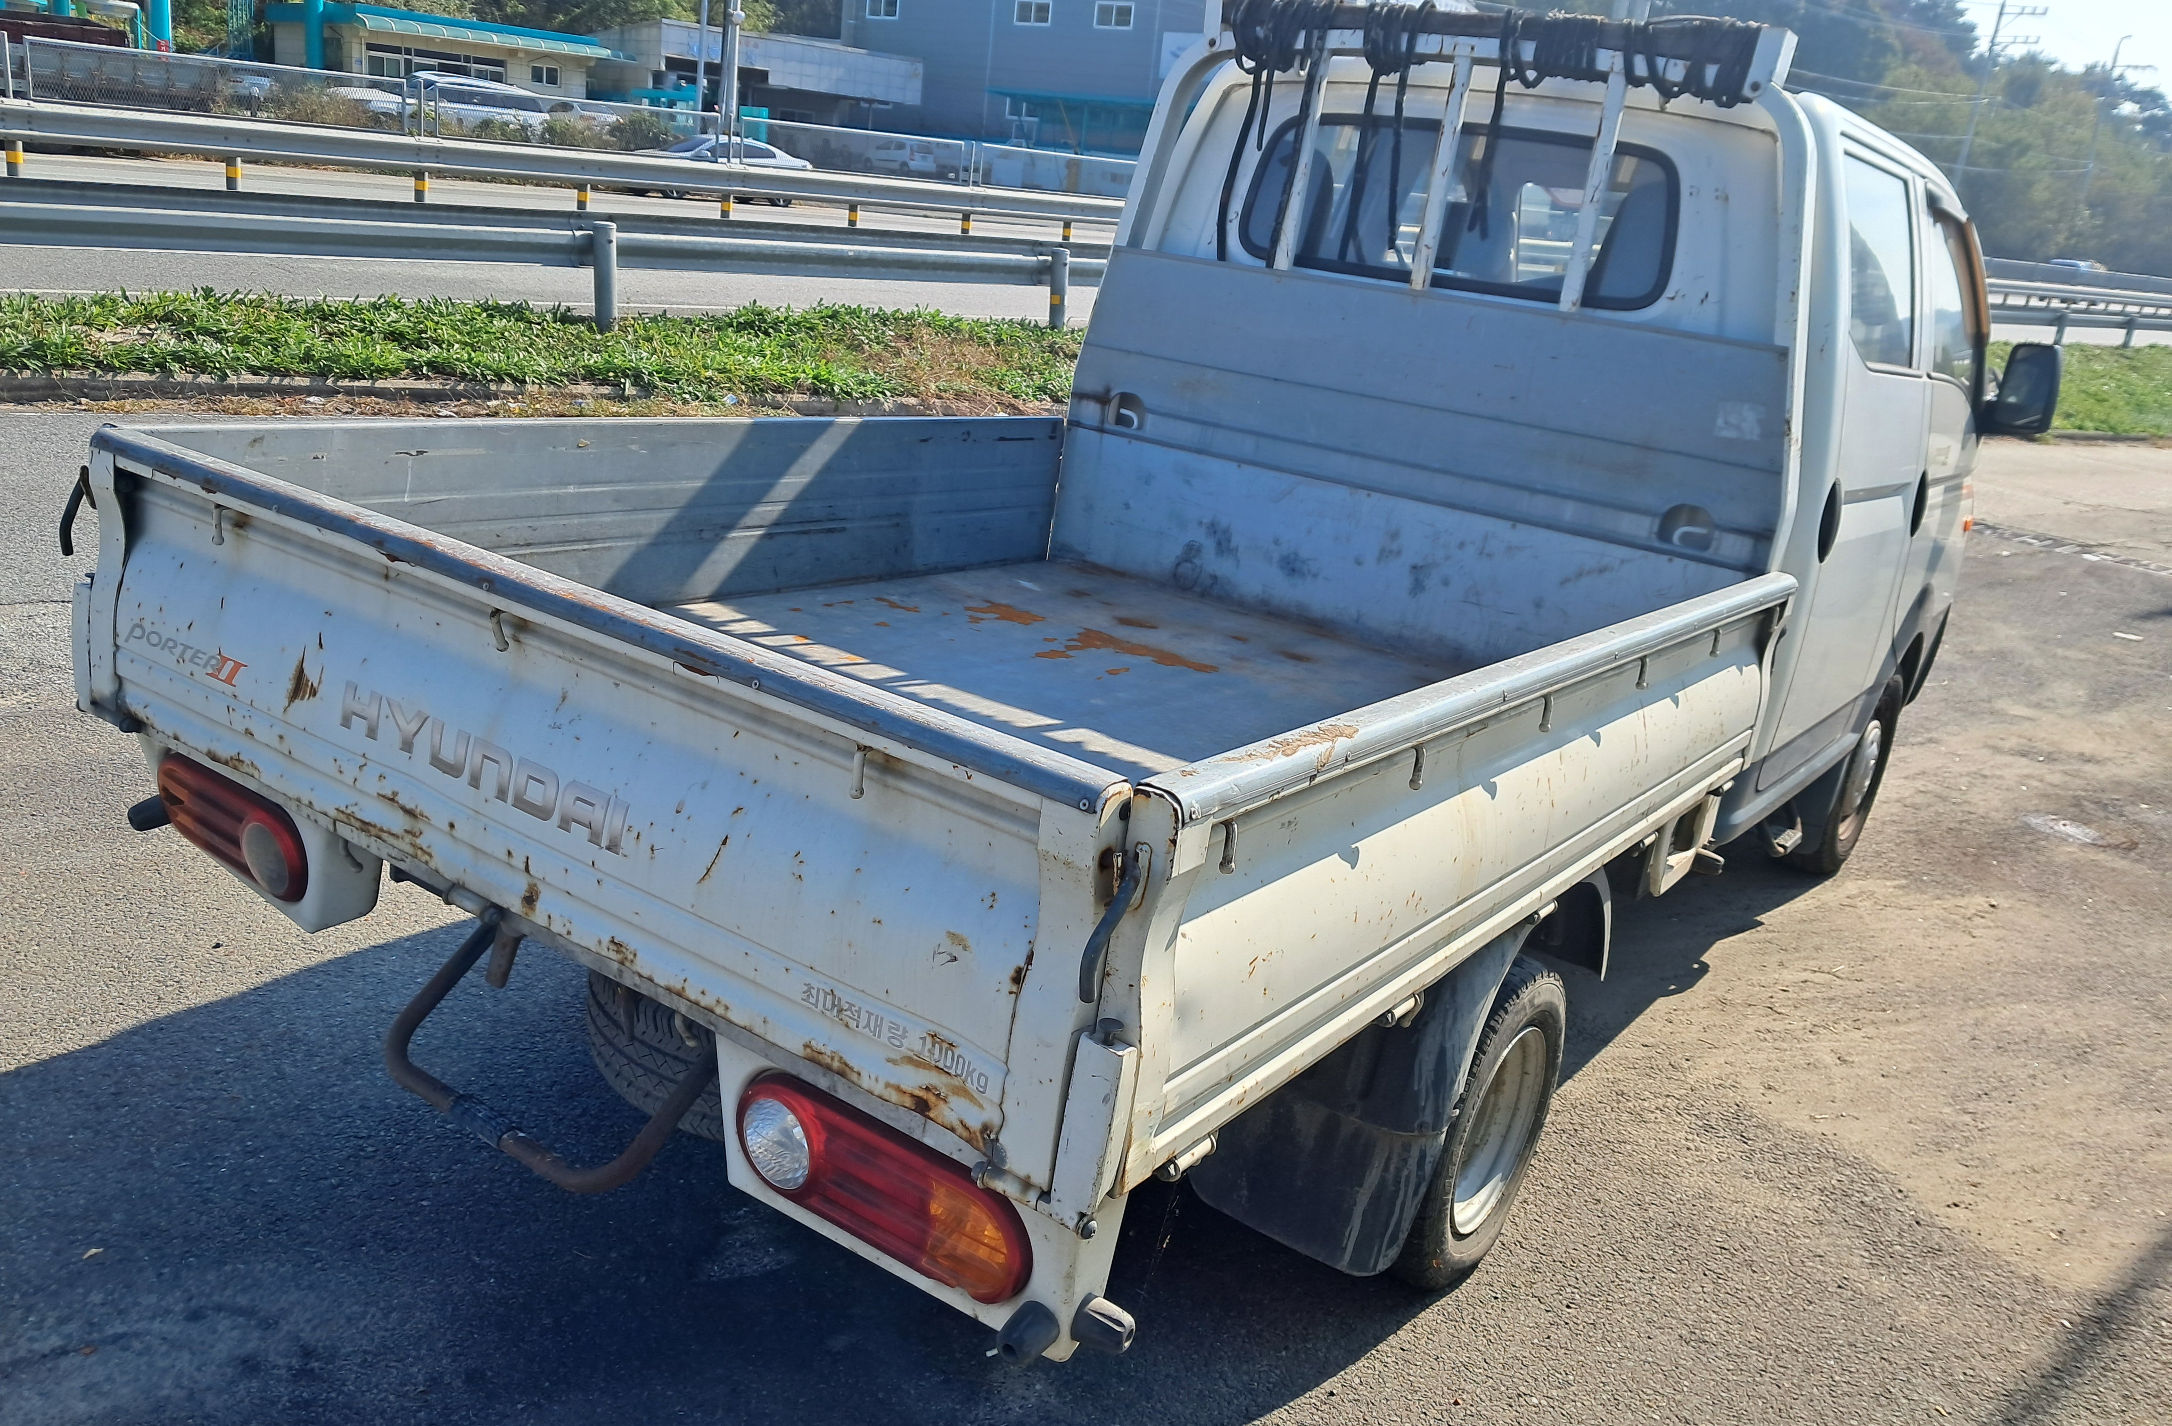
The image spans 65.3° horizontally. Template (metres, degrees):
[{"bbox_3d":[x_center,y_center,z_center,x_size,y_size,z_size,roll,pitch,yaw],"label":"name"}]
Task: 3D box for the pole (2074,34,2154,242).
[{"bbox_3d":[52.440,-28.418,86.710,2.000,11.500,0.600,18,21,33],"label":"pole"}]

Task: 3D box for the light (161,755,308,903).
[{"bbox_3d":[-1.162,0.156,2.308,0.390,0.140,0.070,18,18,32],"label":"light"}]

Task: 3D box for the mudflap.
[{"bbox_3d":[0.392,0.525,2.529,0.370,0.500,0.270,18,18,32],"label":"mudflap"}]

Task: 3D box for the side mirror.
[{"bbox_3d":[2.619,-0.894,4.705,0.200,0.260,0.110,18,18,32],"label":"side mirror"}]

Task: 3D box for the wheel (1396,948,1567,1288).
[{"bbox_3d":[0.629,0.668,2.832,0.150,0.560,0.560,18,18,32],"label":"wheel"}]

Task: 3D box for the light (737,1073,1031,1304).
[{"bbox_3d":[-0.205,0.465,1.684,0.390,0.140,0.070,18,18,32],"label":"light"}]

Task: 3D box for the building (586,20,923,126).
[{"bbox_3d":[-11.916,-21.387,60.089,9.300,4.457,10.500,-3,20,-29],"label":"building"}]

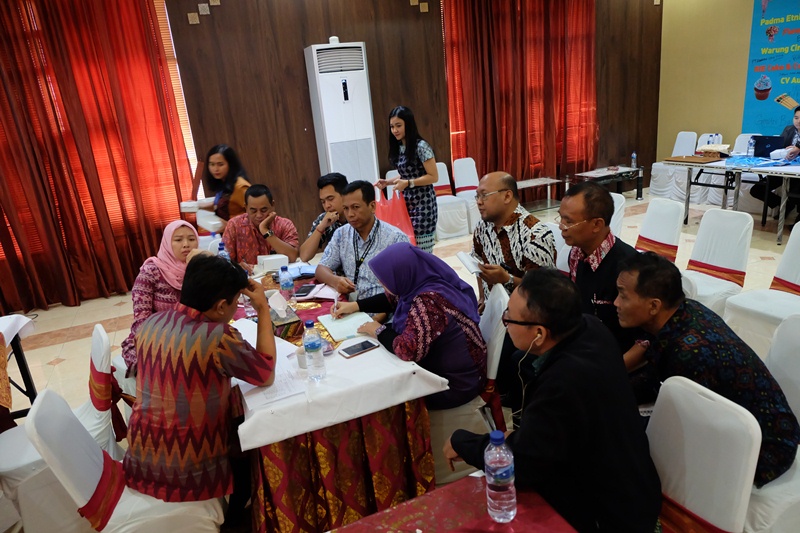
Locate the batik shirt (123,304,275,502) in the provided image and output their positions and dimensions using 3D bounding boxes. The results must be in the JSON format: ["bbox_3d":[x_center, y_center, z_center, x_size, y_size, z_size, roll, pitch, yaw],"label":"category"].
[{"bbox_3d":[-0.699,0.432,1.847,0.470,0.630,0.380,-4,17,7],"label":"batik shirt"}]

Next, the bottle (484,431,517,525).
[{"bbox_3d":[0.242,0.499,1.276,0.068,0.230,0.068,-5,17,2],"label":"bottle"}]

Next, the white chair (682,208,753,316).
[{"bbox_3d":[1.873,0.121,3.350,0.540,0.890,0.450,-13,19,-20],"label":"white chair"}]

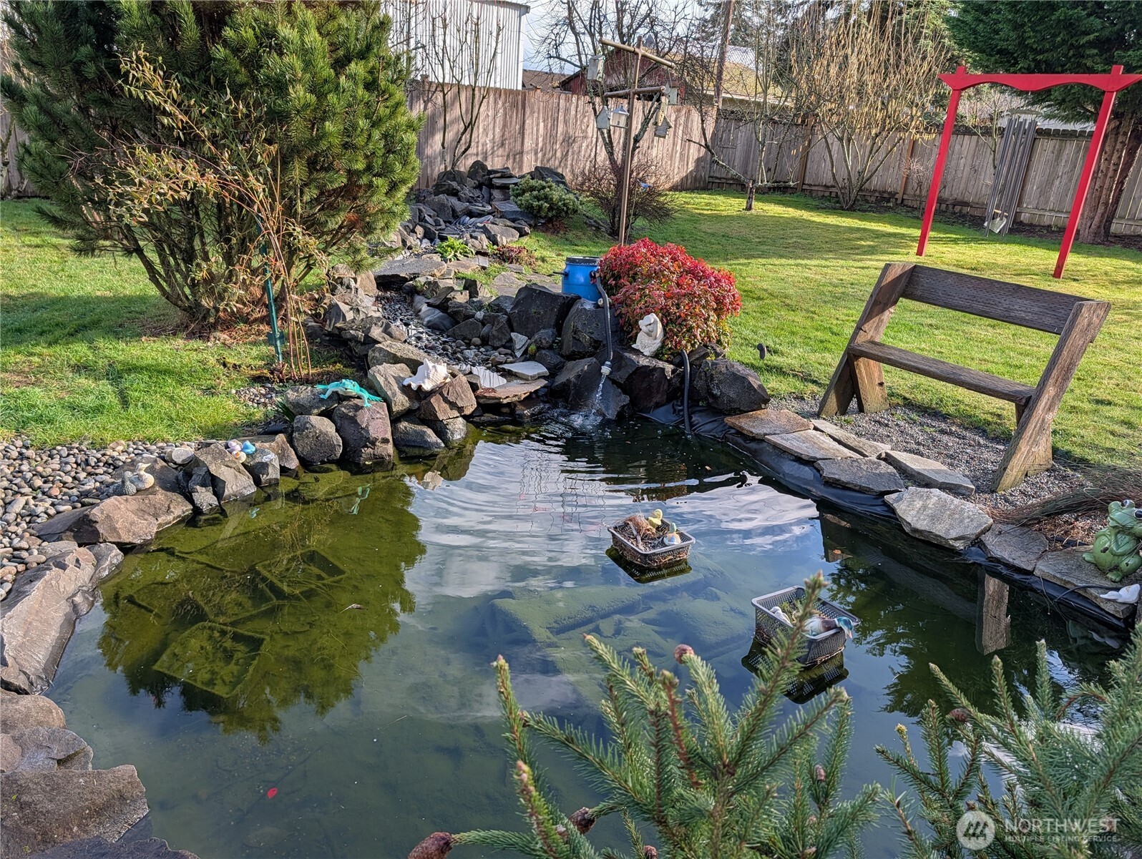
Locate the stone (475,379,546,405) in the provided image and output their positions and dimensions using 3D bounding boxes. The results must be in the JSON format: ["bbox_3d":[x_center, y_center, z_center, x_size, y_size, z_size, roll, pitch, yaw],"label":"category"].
[{"bbox_3d":[-0.368,-0.250,5.120,0.525,0.054,0.337,-5,22,-23],"label":"stone"}]

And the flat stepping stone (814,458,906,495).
[{"bbox_3d":[1.505,0.248,4.159,0.431,0.050,0.450,2,20,-6],"label":"flat stepping stone"}]

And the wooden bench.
[{"bbox_3d":[2.196,-0.377,4.586,0.698,0.936,1.188,-9,24,-33],"label":"wooden bench"}]

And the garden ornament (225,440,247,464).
[{"bbox_3d":[-1.557,0.104,3.685,0.095,0.085,0.095,-10,24,-36],"label":"garden ornament"}]

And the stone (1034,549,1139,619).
[{"bbox_3d":[2.170,0.616,3.266,0.442,0.050,0.413,-6,22,-27],"label":"stone"}]

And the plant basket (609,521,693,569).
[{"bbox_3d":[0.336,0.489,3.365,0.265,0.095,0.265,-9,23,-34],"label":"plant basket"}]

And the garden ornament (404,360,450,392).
[{"bbox_3d":[-0.819,-0.304,4.504,0.265,0.170,0.190,1,19,-10],"label":"garden ornament"}]

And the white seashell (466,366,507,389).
[{"bbox_3d":[-0.481,-0.295,4.520,0.210,0.090,0.140,1,22,-6],"label":"white seashell"}]

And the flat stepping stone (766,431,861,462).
[{"bbox_3d":[1.406,0.112,4.491,0.420,0.045,0.443,-7,22,-28],"label":"flat stepping stone"}]

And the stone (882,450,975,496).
[{"bbox_3d":[1.857,0.224,4.173,0.307,0.050,0.520,2,20,-8],"label":"stone"}]

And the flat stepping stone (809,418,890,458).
[{"bbox_3d":[1.670,0.063,4.690,0.245,0.045,0.632,-2,20,-16],"label":"flat stepping stone"}]

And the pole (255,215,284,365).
[{"bbox_3d":[-1.792,-0.822,4.732,0.099,0.891,0.050,-8,21,-18],"label":"pole"}]

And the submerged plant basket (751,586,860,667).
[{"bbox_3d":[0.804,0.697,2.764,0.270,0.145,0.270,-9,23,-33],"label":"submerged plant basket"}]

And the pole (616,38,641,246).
[{"bbox_3d":[0.478,-2.199,6.458,0.042,1.782,0.042,4,20,0],"label":"pole"}]

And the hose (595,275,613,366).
[{"bbox_3d":[0.222,-0.717,5.262,0.099,0.554,0.267,4,20,0],"label":"hose"}]

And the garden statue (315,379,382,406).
[{"bbox_3d":[-1.159,-0.196,4.146,0.340,0.100,0.180,9,17,-19],"label":"garden statue"}]

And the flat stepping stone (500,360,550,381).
[{"bbox_3d":[-0.304,-0.392,5.415,0.396,0.045,0.327,2,20,-5],"label":"flat stepping stone"}]

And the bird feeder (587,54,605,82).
[{"bbox_3d":[0.185,-2.722,5.962,0.109,0.193,0.109,15,22,27],"label":"bird feeder"}]

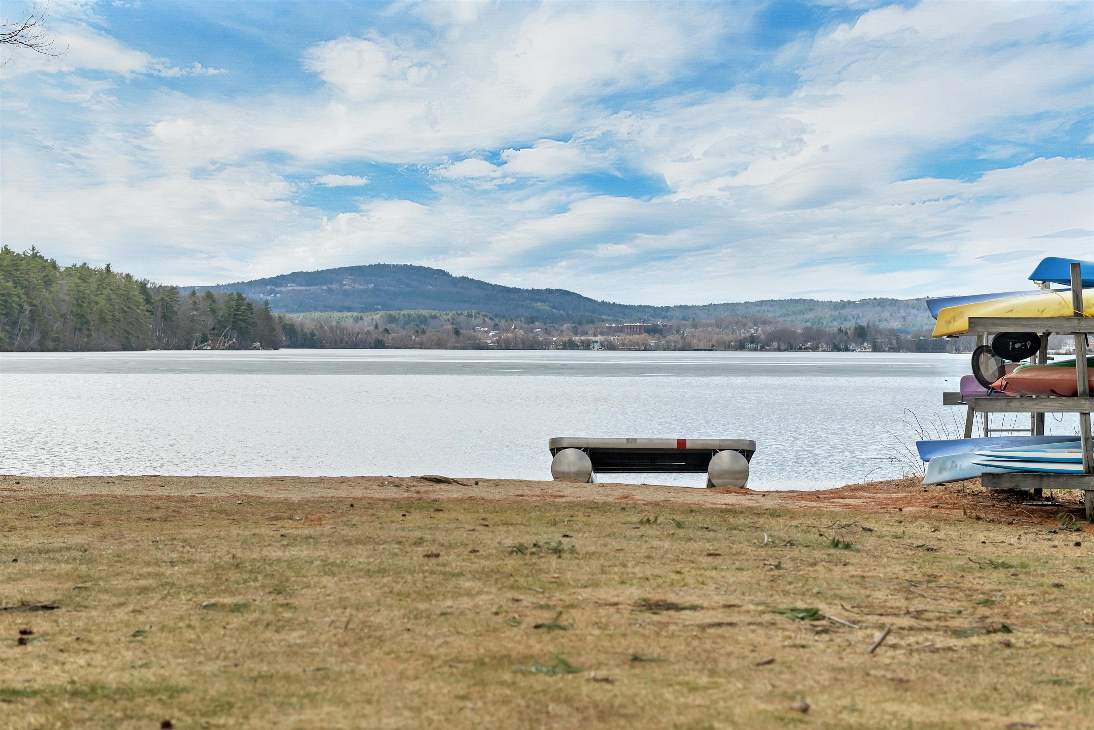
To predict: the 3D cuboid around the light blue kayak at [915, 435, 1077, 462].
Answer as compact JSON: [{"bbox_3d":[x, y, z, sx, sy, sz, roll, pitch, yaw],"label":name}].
[{"bbox_3d":[5.276,0.845,22.592,3.200,0.330,0.700,0,0,7],"label":"light blue kayak"}]

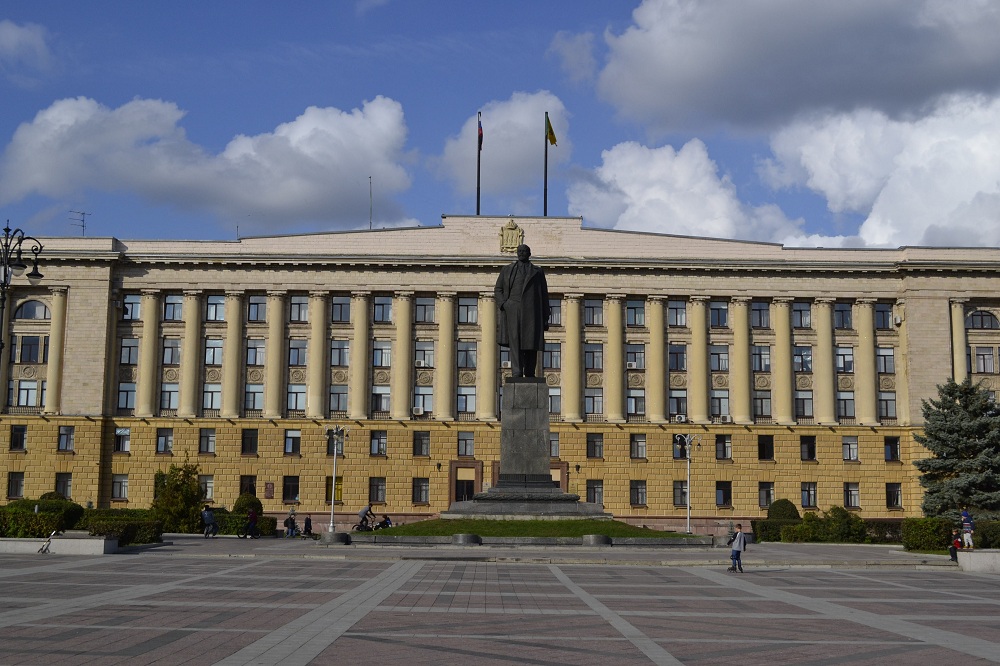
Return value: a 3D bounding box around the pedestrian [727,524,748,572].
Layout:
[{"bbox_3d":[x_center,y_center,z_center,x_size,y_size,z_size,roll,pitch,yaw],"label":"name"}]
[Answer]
[{"bbox_3d":[7.180,6.521,35.300,0.550,1.442,0.450,-1,-9,14],"label":"pedestrian"}]

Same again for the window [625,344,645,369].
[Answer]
[{"bbox_3d":[11.866,2.072,101.526,1.552,2.141,0.200,1,-8,-1],"label":"window"}]

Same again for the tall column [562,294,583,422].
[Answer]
[{"bbox_3d":[6.154,2.099,98.040,1.570,10.774,1.550,0,-8,0],"label":"tall column"}]

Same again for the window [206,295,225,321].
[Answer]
[{"bbox_3d":[-23.035,-1.958,94.669,1.412,2.097,0.250,1,-8,0],"label":"window"}]

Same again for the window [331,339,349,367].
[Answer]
[{"bbox_3d":[-13.514,1.761,98.809,1.473,2.201,0.250,0,-8,0],"label":"window"}]

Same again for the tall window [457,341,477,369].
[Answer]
[{"bbox_3d":[-2.874,1.927,102.171,1.510,2.260,0.250,1,-8,-1],"label":"tall window"}]

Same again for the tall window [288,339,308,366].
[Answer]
[{"bbox_3d":[-17.558,1.750,101.795,1.541,2.332,0.250,1,-8,-1],"label":"tall window"}]

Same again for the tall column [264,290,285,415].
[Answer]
[{"bbox_3d":[-18.491,1.792,95.839,1.600,10.500,1.500,1,-8,-1],"label":"tall column"}]

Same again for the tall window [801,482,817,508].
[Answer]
[{"bbox_3d":[26.316,13.772,99.174,1.272,2.014,0.200,1,-8,-1],"label":"tall window"}]

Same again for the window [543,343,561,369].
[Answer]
[{"bbox_3d":[4.310,1.941,96.954,1.470,2.183,0.250,1,-8,-1],"label":"window"}]

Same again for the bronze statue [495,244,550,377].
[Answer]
[{"bbox_3d":[1.092,-1.103,56.782,2.683,6.556,1.900,1,-8,0],"label":"bronze statue"}]

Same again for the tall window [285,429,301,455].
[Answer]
[{"bbox_3d":[-17.754,9.310,100.071,1.352,2.139,0.250,1,-8,-1],"label":"tall window"}]

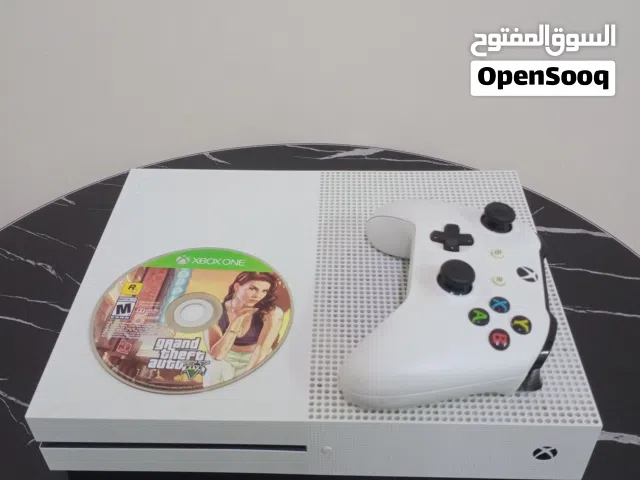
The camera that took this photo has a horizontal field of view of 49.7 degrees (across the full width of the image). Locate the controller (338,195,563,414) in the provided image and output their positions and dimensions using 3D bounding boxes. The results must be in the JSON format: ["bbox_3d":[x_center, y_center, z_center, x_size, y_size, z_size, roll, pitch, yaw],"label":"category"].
[{"bbox_3d":[0.074,0.025,0.388,0.106,0.058,0.153,6,40,8],"label":"controller"}]

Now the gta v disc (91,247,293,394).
[{"bbox_3d":[-0.075,0.044,0.413,0.120,0.002,0.120,-1,40,1],"label":"gta v disc"}]

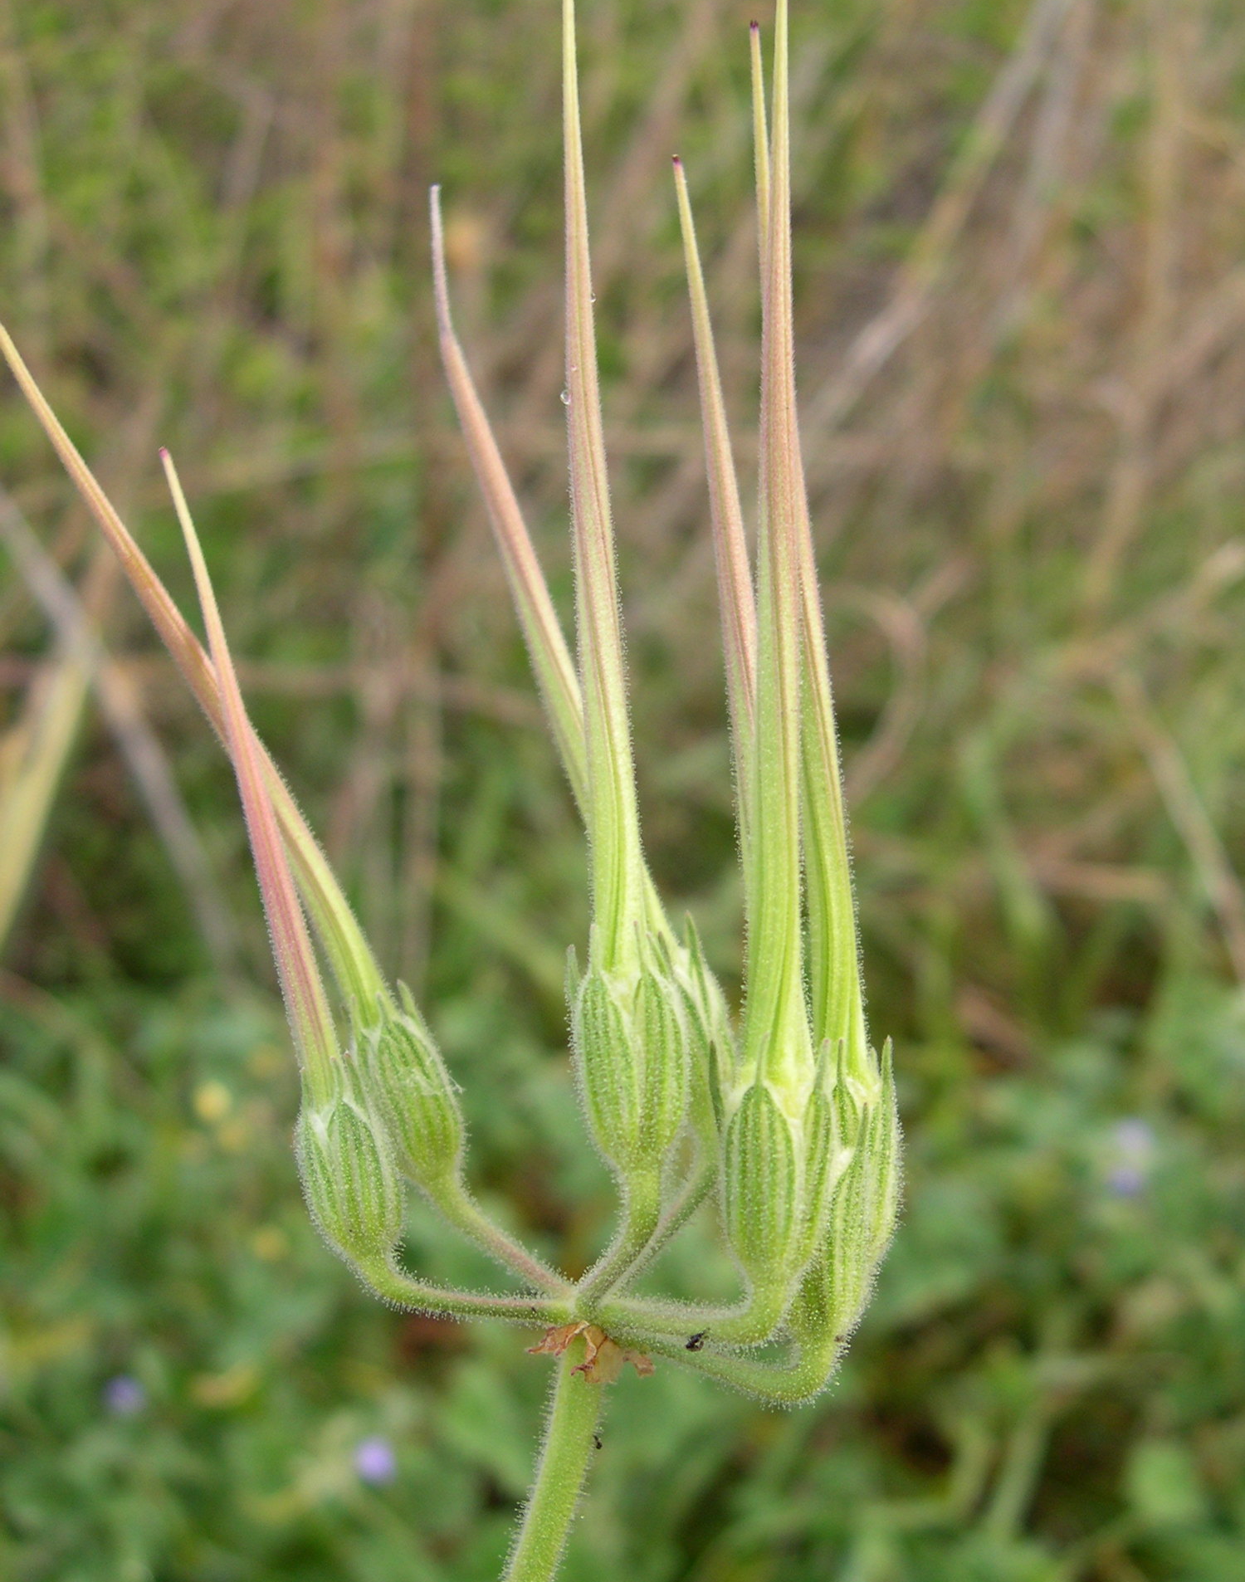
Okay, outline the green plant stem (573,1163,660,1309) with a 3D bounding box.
[{"bbox_3d":[0.000,0.026,0.104,0.003,0.008,0.002,24,8,0],"label":"green plant stem"}]

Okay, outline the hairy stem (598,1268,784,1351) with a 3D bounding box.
[{"bbox_3d":[0.004,0.030,0.104,0.011,0.004,0.002,1,9,9],"label":"hairy stem"}]

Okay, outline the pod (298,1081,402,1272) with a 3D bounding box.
[{"bbox_3d":[-0.016,0.022,0.104,0.006,0.011,0.006,-11,6,0],"label":"pod"}]

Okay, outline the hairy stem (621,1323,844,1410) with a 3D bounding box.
[{"bbox_3d":[0.006,0.032,0.102,0.013,0.004,0.002,9,12,14],"label":"hairy stem"}]

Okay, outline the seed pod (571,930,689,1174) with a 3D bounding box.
[{"bbox_3d":[0.000,0.015,0.105,0.006,0.014,0.006,-3,6,0],"label":"seed pod"}]

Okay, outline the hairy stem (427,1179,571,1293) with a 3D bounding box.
[{"bbox_3d":[-0.007,0.026,0.107,0.011,0.002,0.002,39,0,16],"label":"hairy stem"}]

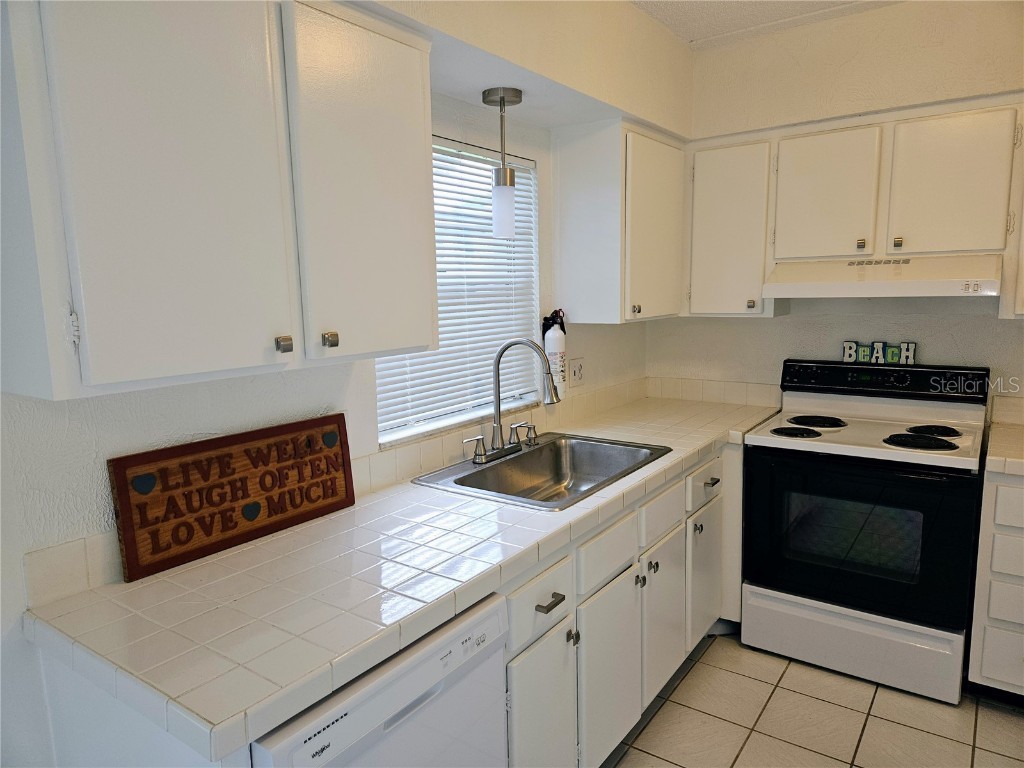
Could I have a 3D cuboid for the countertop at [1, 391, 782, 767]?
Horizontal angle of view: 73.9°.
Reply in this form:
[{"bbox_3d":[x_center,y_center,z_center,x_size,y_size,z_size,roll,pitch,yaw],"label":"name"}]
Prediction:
[{"bbox_3d":[0.168,0.302,2.241,0.675,0.056,2.832,5,10,35],"label":"countertop"}]

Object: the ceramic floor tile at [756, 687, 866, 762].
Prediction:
[{"bbox_3d":[1.040,1.180,2.364,0.305,0.010,0.305,5,10,35],"label":"ceramic floor tile"}]

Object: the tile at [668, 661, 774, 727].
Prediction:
[{"bbox_3d":[0.785,1.155,2.534,0.306,0.010,0.305,5,10,35],"label":"tile"}]

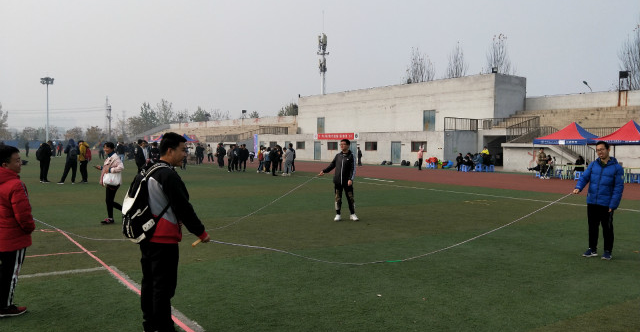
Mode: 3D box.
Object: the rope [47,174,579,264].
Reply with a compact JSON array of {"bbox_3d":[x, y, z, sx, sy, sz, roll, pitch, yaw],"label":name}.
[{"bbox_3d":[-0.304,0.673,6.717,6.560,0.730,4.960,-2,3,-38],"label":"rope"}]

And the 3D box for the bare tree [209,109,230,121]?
[{"bbox_3d":[-19.110,-6.712,87.886,4.200,8.270,4.200,1,3,0],"label":"bare tree"}]

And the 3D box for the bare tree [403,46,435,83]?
[{"bbox_3d":[11.337,-7.159,52.707,3.600,13.070,3.600,0,3,0],"label":"bare tree"}]

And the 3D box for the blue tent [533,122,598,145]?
[{"bbox_3d":[13.860,-0.881,25.032,3.000,3.040,3.000,-1,3,-33],"label":"blue tent"}]

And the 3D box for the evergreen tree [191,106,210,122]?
[{"bbox_3d":[-24.016,-7.411,92.867,4.200,9.110,4.200,1,3,0],"label":"evergreen tree"}]

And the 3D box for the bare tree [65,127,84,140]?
[{"bbox_3d":[-69.038,-7.919,129.943,5.400,5.820,5.400,1,3,0],"label":"bare tree"}]

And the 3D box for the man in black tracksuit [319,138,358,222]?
[{"bbox_3d":[0.402,0.315,10.050,0.800,1.760,0.450,1,3,16],"label":"man in black tracksuit"}]

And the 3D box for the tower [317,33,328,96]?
[{"bbox_3d":[0.622,-14.163,89.471,2.350,23.640,2.350,0,3,0],"label":"tower"}]

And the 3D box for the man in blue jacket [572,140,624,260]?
[{"bbox_3d":[4.186,0.508,6.911,0.470,1.760,0.600,-2,3,-40],"label":"man in blue jacket"}]

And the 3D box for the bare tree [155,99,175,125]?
[{"bbox_3d":[-36.292,-9.659,107.801,4.500,11.980,4.500,1,3,0],"label":"bare tree"}]

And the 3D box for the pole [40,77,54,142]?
[{"bbox_3d":[-73.498,-14.159,124.563,3.500,19.530,3.300,-1,3,-21],"label":"pole"}]

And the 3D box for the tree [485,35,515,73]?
[{"bbox_3d":[18.244,-6.836,46.708,3.100,13.050,3.100,0,3,0],"label":"tree"}]

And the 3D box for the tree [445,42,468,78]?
[{"bbox_3d":[14.518,-6.790,48.784,2.900,12.700,2.900,1,3,0],"label":"tree"}]

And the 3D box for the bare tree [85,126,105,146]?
[{"bbox_3d":[-62.435,-7.895,127.937,5.500,6.080,5.500,1,3,0],"label":"bare tree"}]

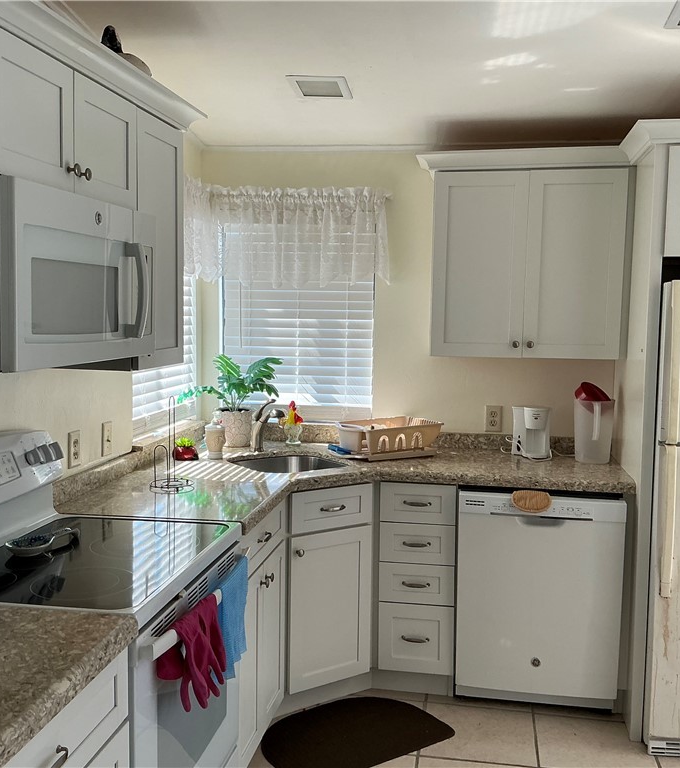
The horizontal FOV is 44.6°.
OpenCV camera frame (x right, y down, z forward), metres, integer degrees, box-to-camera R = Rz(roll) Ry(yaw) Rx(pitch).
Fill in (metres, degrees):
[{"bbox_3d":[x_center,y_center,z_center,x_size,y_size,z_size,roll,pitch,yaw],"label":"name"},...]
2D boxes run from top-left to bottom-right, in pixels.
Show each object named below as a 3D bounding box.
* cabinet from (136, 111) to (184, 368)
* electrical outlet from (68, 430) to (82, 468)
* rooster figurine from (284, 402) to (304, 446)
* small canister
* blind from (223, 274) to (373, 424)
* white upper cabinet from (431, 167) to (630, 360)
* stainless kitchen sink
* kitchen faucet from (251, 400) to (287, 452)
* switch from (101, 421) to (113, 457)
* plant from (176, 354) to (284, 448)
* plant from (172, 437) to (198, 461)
[{"bbox_3d":[-0.704,-0.435,2.602,0.309,0.755,0.359,2,5,10],"label":"cabinet"},{"bbox_3d":[-0.883,0.218,2.754,0.009,0.117,0.073,2,5,10],"label":"electrical outlet"},{"bbox_3d":[-0.214,0.182,3.818,0.105,0.200,0.075,0,5,-6],"label":"rooster figurine"},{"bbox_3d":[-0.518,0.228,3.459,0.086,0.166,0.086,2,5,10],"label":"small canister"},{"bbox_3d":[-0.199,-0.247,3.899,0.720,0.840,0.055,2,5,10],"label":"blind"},{"bbox_3d":[0.789,-0.496,3.500,0.769,0.753,0.324,2,5,10],"label":"white upper cabinet"},{"bbox_3d":[-0.216,0.422,3.390,0.405,0.180,0.360,-3,7,-35],"label":"stainless kitchen sink"},{"bbox_3d":[-0.304,0.185,3.553,0.060,0.240,0.270,-3,7,-35],"label":"kitchen faucet"},{"bbox_3d":[-0.820,0.195,2.913,0.012,0.117,0.072,2,5,10],"label":"switch"},{"bbox_3d":[-0.495,0.075,3.747,0.450,0.420,0.360,2,5,10],"label":"plant"},{"bbox_3d":[-0.641,0.263,3.459,0.098,0.092,0.090,2,5,10],"label":"plant"}]

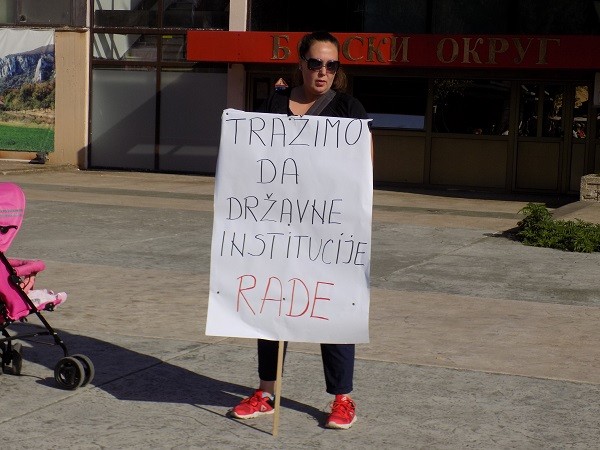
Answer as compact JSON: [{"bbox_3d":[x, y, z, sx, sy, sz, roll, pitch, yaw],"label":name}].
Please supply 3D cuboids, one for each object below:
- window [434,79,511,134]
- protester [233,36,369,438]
[{"bbox_3d":[3.069,-2.103,21.714,1.380,0.920,0.100,3,6,12],"label":"window"},{"bbox_3d":[0.011,0.011,5.470,0.580,1.750,0.420,3,6,12],"label":"protester"}]

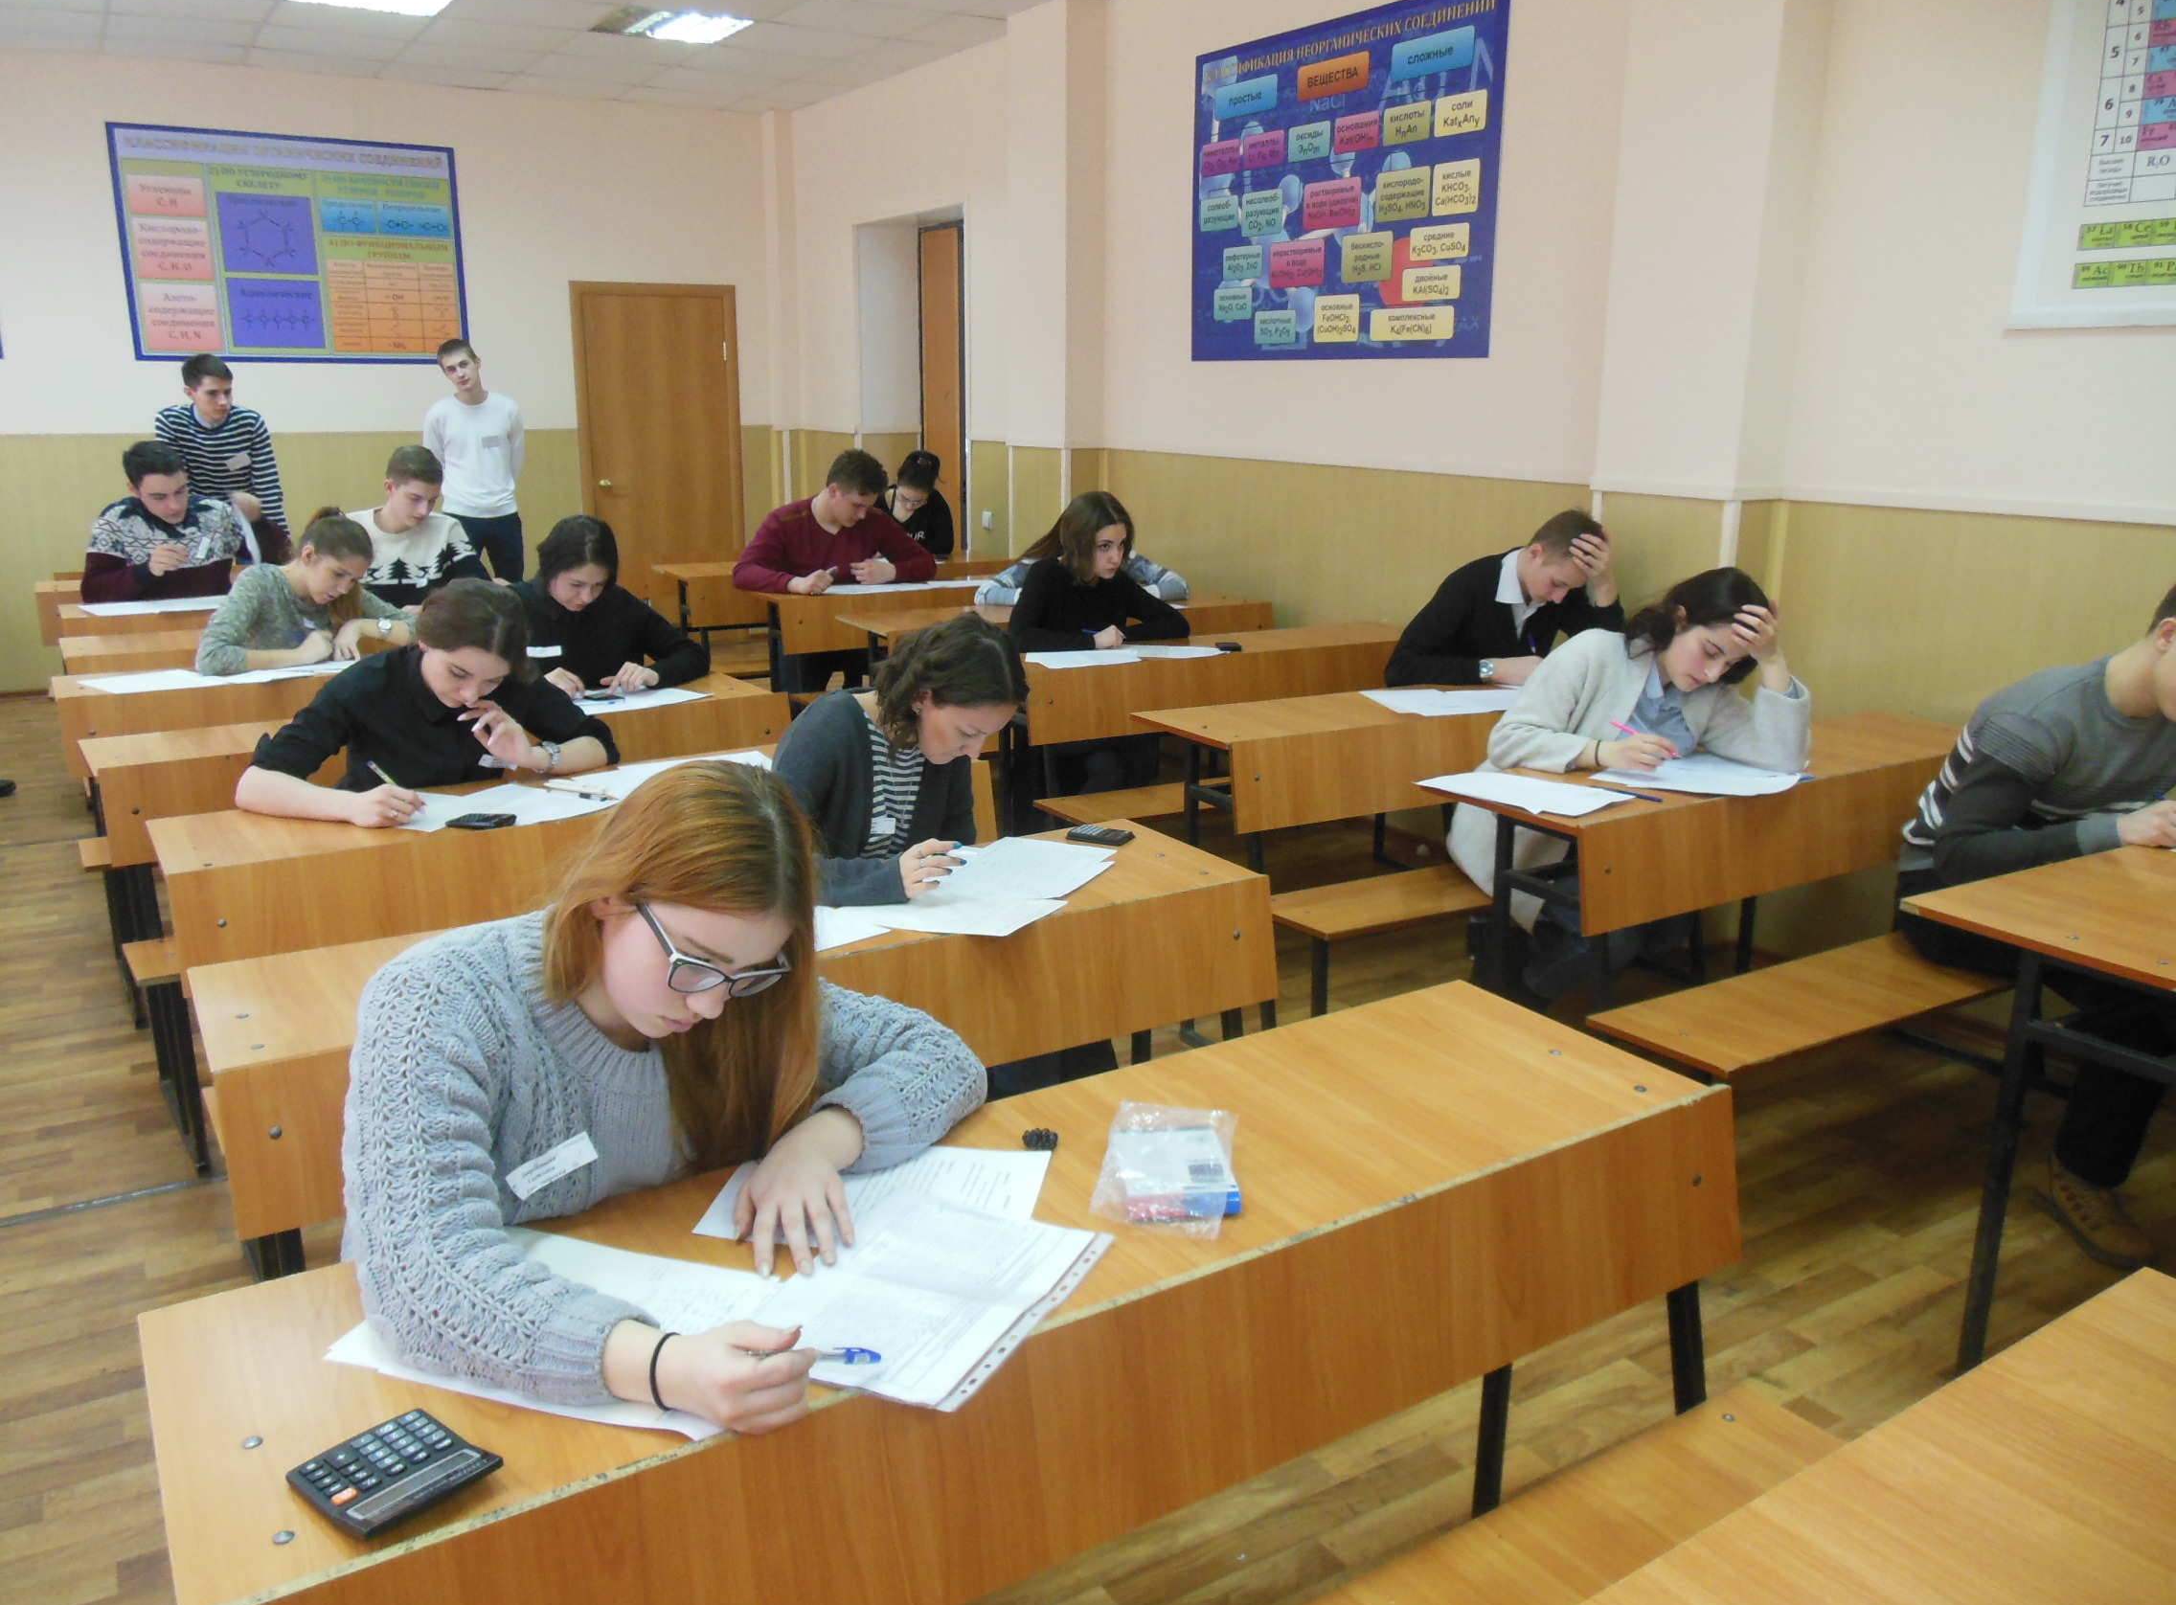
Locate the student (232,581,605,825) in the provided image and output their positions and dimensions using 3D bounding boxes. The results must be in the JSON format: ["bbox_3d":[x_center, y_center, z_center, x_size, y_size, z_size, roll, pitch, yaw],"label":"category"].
[{"bbox_3d":[-1.355,0.118,3.257,0.670,1.165,0.740,-8,17,-31],"label":"student"}]

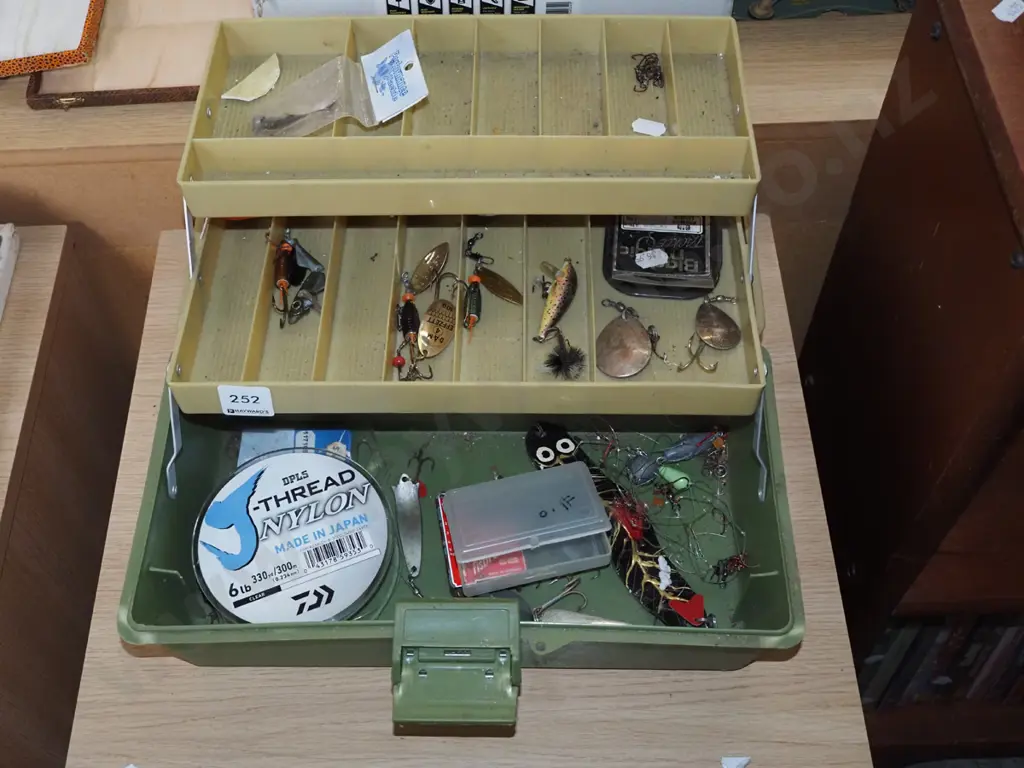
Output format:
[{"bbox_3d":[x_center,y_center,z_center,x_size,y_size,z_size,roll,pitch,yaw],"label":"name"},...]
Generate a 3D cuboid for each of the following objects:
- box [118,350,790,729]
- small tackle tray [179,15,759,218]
[{"bbox_3d":[-0.024,0.080,0.590,0.325,0.083,0.200,0,58,1],"label":"box"},{"bbox_3d":[-0.021,-0.148,0.618,0.295,0.028,0.128,0,56,1],"label":"small tackle tray"}]

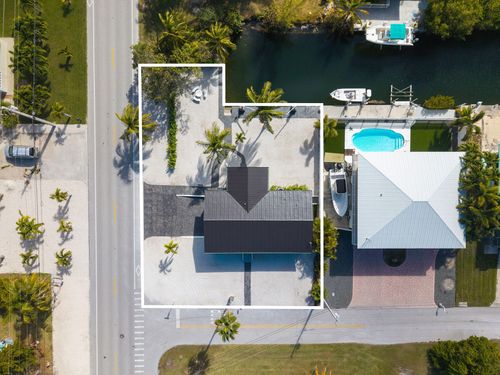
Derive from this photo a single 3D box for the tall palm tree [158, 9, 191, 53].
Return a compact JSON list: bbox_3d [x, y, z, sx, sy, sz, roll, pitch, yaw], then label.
[{"bbox_3d":[-10.811,-22.737,52.511,5.200,6.800,5.500,0,90,1],"label":"tall palm tree"}]

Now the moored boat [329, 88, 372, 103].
[{"bbox_3d":[16.220,-14.790,55.600,6.600,1.700,2.100,0,90,0],"label":"moored boat"}]

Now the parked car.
[{"bbox_3d":[-36.200,-5.650,54.700,5.150,1.750,1.970,0,90,0],"label":"parked car"}]

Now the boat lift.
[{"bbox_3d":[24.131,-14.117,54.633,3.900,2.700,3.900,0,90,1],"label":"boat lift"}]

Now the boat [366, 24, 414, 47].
[{"bbox_3d":[22.039,-23.835,54.239,8.000,2.700,2.800,1,90,1],"label":"boat"}]

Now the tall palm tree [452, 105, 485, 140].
[{"bbox_3d":[32.700,-9.500,53.000,4.700,5.200,4.800,0,90,0],"label":"tall palm tree"}]

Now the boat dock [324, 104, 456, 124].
[{"bbox_3d":[22.530,-11.950,55.900,21.200,0.700,2.700,0,90,0],"label":"boat dock"}]

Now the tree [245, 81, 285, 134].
[{"bbox_3d":[2.180,-11.419,52.031,6.000,7.300,7.000,0,90,1],"label":"tree"}]

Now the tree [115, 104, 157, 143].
[{"bbox_3d":[-16.851,-9.299,52.605,6.000,6.500,5.600,0,90,1],"label":"tree"}]

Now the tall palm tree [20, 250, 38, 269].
[{"bbox_3d":[-34.246,11.034,54.455,2.700,2.800,2.500,0,90,1],"label":"tall palm tree"}]

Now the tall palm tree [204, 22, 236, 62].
[{"bbox_3d":[-4.450,-21.400,52.600,4.900,6.000,5.200,0,90,0],"label":"tall palm tree"}]

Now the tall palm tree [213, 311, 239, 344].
[{"bbox_3d":[-2.950,18.000,49.900,3.600,11.500,3.700,0,90,0],"label":"tall palm tree"}]

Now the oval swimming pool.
[{"bbox_3d":[20.670,-7.430,56.300,8.300,1.500,4.100,0,90,0],"label":"oval swimming pool"}]

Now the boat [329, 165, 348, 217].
[{"bbox_3d":[13.800,0.542,53.711,2.700,2.500,8.000,-5,89,1],"label":"boat"}]

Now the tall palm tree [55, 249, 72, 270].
[{"bbox_3d":[-28.500,10.900,53.850,2.700,3.500,2.800,0,90,0],"label":"tall palm tree"}]

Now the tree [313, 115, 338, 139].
[{"bbox_3d":[11.437,-9.096,53.218,3.500,4.700,3.500,0,90,1],"label":"tree"}]

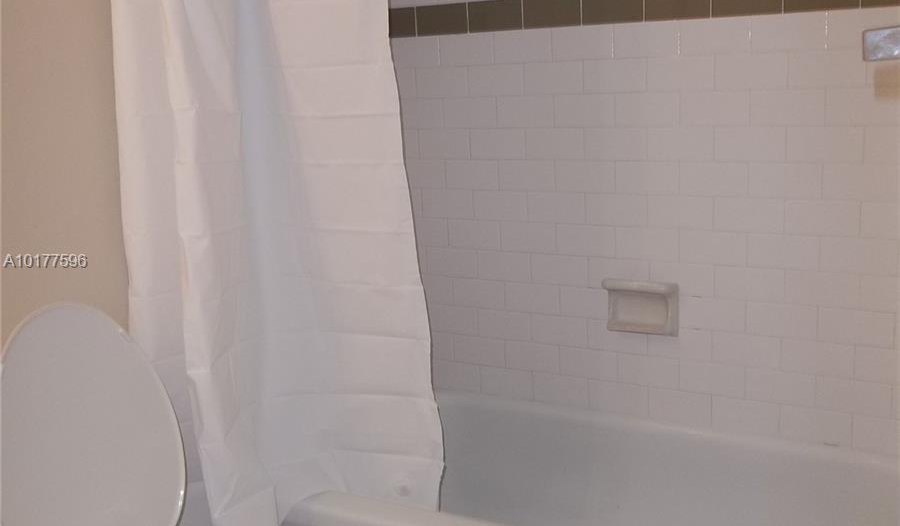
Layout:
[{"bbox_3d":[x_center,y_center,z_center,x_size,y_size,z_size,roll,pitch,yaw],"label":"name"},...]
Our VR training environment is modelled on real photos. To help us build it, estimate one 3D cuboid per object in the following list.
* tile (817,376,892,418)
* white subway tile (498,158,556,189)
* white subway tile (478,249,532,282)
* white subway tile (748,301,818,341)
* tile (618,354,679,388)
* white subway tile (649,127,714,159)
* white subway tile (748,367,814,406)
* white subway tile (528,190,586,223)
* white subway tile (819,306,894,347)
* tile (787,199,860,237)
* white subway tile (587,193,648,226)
[{"bbox_3d":[0.880,0.288,2.033,0.152,0.076,0.008,4,14,30],"label":"tile"},{"bbox_3d":[0.191,-0.216,2.315,0.152,0.076,0.010,4,14,30],"label":"white subway tile"},{"bbox_3d":[0.143,0.006,2.420,0.152,0.076,0.009,4,14,29],"label":"white subway tile"},{"bbox_3d":[0.737,0.127,2.070,0.152,0.076,0.009,4,14,30],"label":"white subway tile"},{"bbox_3d":[0.494,0.266,2.325,0.153,0.076,0.009,4,14,29],"label":"tile"},{"bbox_3d":[0.538,-0.280,2.170,0.153,0.076,0.009,4,14,29],"label":"white subway tile"},{"bbox_3d":[0.745,0.278,2.106,0.152,0.076,0.010,4,14,30],"label":"white subway tile"},{"bbox_3d":[0.264,-0.136,2.295,0.152,0.076,0.008,4,14,30],"label":"white subway tile"},{"bbox_3d":[0.879,0.136,2.023,0.152,0.076,0.009,4,14,29],"label":"white subway tile"},{"bbox_3d":[0.790,-0.095,1.985,0.152,0.076,0.010,4,14,30],"label":"tile"},{"bbox_3d":[0.402,-0.129,2.237,0.152,0.076,0.009,4,14,29],"label":"white subway tile"}]

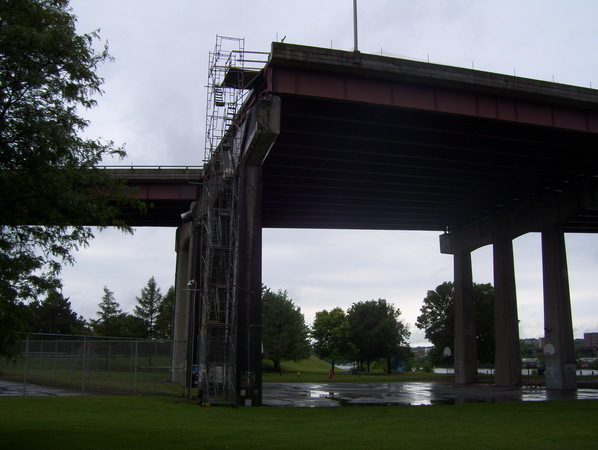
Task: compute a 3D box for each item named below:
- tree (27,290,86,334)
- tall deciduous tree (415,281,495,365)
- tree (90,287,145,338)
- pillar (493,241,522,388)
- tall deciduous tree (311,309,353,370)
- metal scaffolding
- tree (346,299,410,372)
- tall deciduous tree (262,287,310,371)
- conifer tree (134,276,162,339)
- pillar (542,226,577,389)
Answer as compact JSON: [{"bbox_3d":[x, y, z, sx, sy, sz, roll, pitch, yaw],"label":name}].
[{"bbox_3d":[-32.551,14.081,83.931,8.023,10.512,7.621,5,-13,-20],"label":"tree"},{"bbox_3d":[22.788,14.468,88.966,12.070,13.131,11.466,-3,-13,14],"label":"tall deciduous tree"},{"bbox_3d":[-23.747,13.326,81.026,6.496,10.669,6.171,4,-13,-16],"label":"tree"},{"bbox_3d":[18.360,7.640,55.962,1.250,13.097,2.000,4,-13,-16],"label":"pillar"},{"bbox_3d":[4.487,14.550,78.710,5.582,8.456,5.303,-1,-12,3],"label":"tall deciduous tree"},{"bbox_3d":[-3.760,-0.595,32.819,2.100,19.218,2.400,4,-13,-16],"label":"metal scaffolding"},{"bbox_3d":[10.887,15.041,84.745,8.492,10.056,8.068,-2,-12,7],"label":"tree"},{"bbox_3d":[-2.668,13.262,81.040,7.996,10.802,7.596,0,-12,-2],"label":"tall deciduous tree"},{"bbox_3d":[-19.424,12.648,81.174,3.880,11.934,3.686,3,-13,-13],"label":"conifer tree"},{"bbox_3d":[20.220,6.388,49.275,1.250,12.830,2.000,4,-13,-16],"label":"pillar"}]

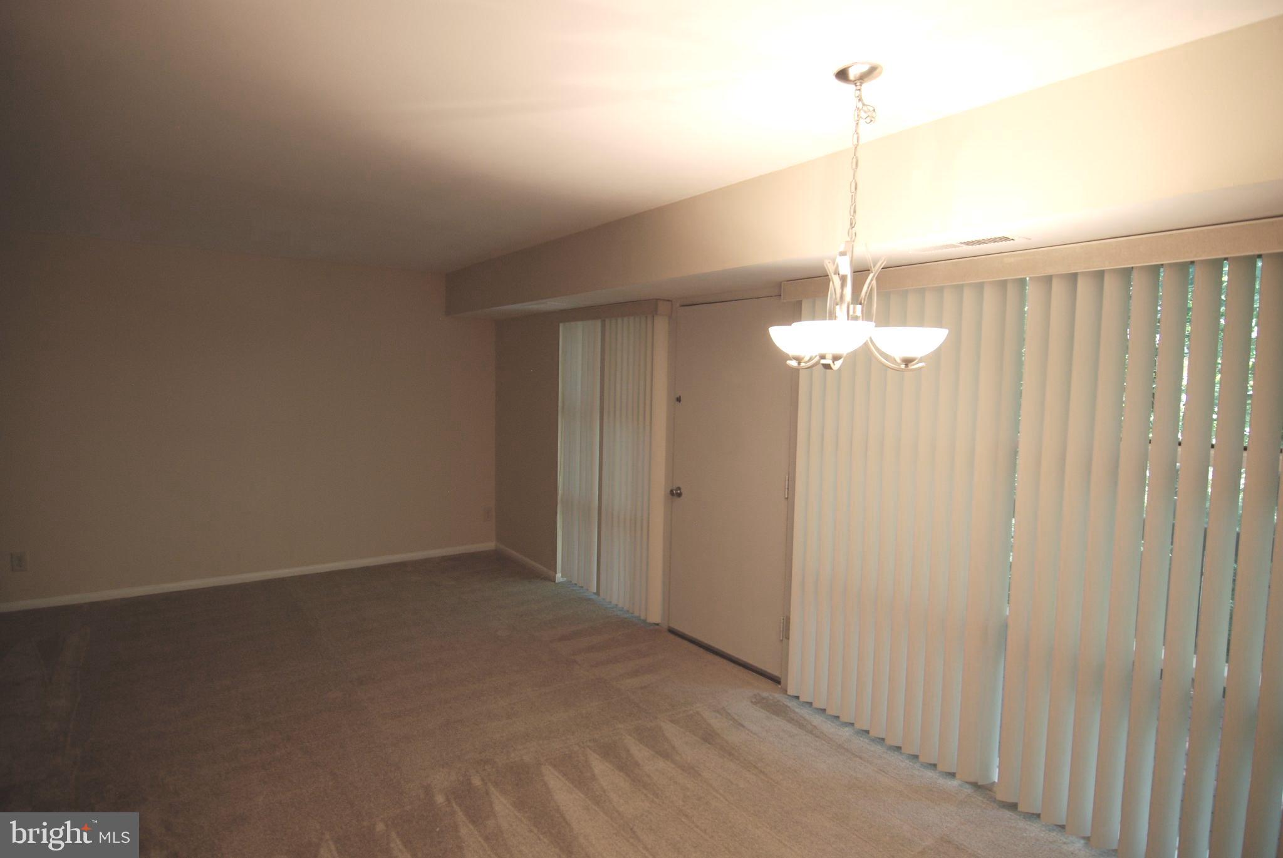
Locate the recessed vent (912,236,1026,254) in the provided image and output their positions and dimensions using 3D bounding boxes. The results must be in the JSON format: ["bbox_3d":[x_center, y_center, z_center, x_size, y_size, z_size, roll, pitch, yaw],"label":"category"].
[{"bbox_3d":[1.159,-0.661,2.306,0.150,0.022,0.362,-2,6,-38],"label":"recessed vent"}]

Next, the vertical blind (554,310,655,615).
[{"bbox_3d":[-0.249,0.239,4.533,0.100,1.974,1.107,-2,6,-38],"label":"vertical blind"}]

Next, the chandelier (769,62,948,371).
[{"bbox_3d":[0.563,-0.577,1.801,0.498,0.818,0.484,-2,6,-38],"label":"chandelier"}]

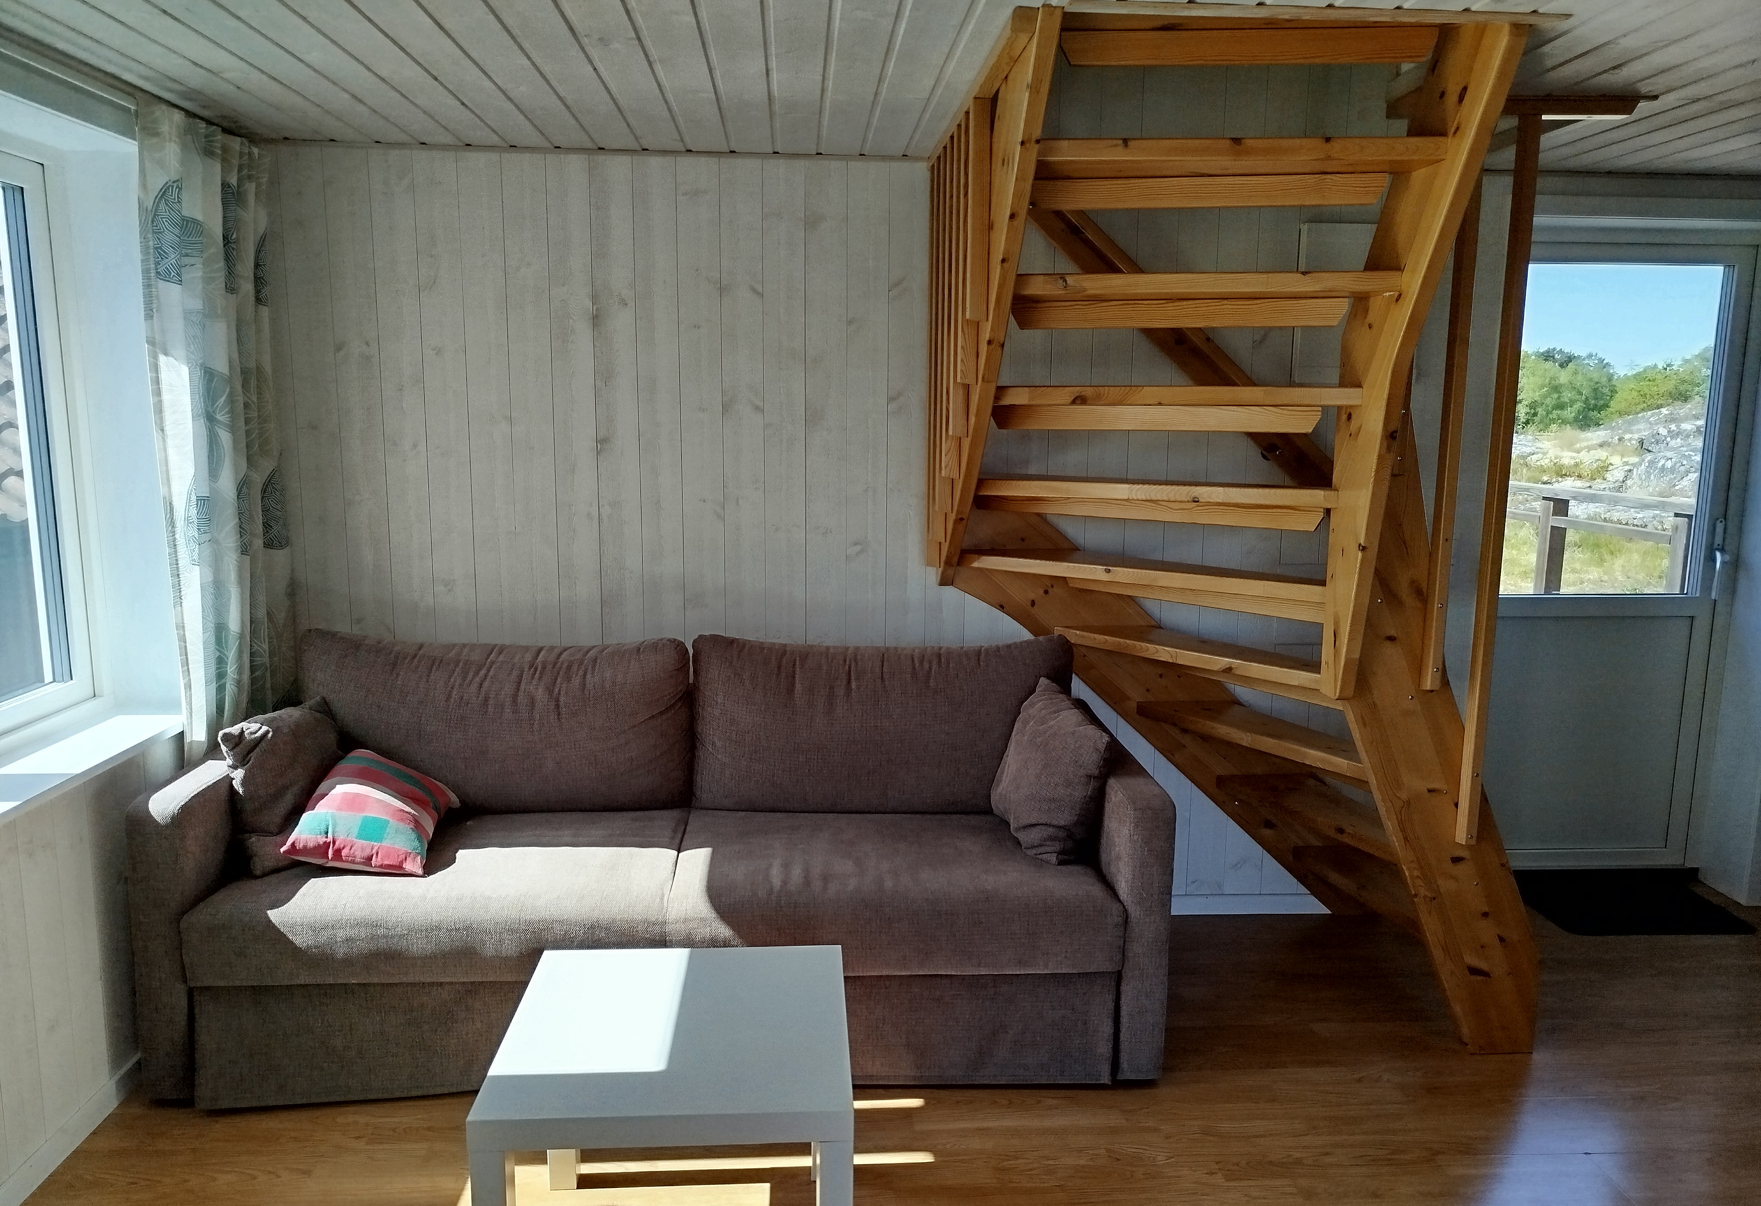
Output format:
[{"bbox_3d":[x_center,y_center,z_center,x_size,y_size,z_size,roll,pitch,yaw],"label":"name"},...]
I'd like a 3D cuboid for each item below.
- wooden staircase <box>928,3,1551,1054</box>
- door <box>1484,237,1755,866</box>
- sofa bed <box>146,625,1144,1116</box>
[{"bbox_3d":[0.835,-0.045,2.778,1.340,2.142,1.230,0,9,-4],"label":"wooden staircase"},{"bbox_3d":[2.185,-0.110,3.768,0.795,1.918,0.070,0,9,-4],"label":"door"},{"bbox_3d":[-0.473,0.564,2.933,2.140,0.870,0.870,0,9,-3],"label":"sofa bed"}]

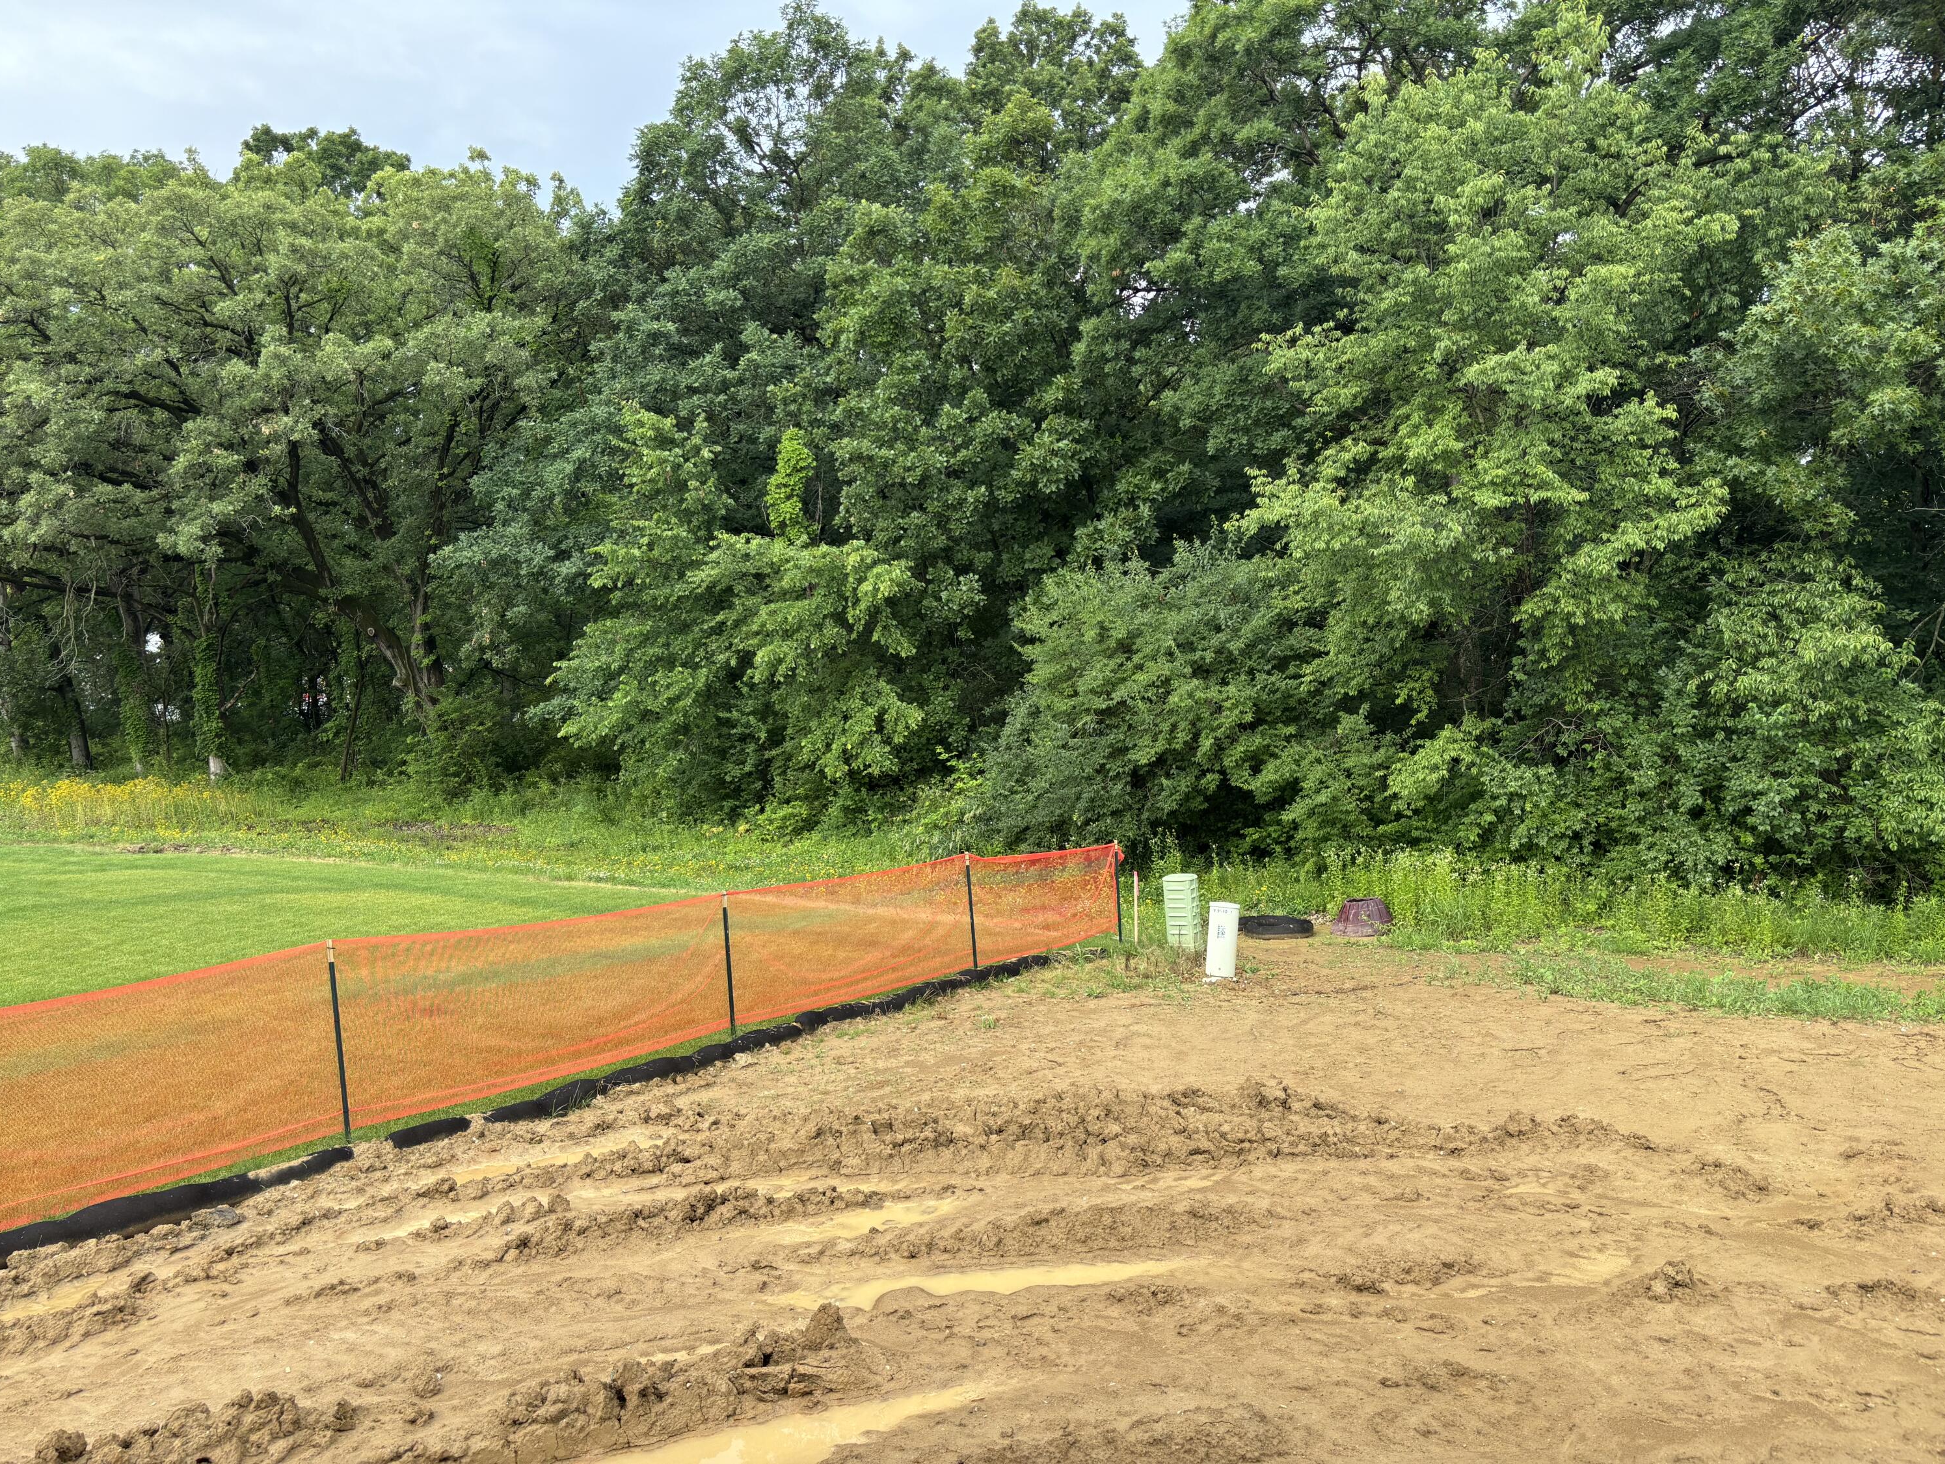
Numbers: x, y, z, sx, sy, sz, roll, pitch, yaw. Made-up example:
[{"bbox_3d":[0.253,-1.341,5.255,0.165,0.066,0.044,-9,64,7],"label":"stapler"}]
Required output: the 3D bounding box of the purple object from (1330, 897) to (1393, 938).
[{"bbox_3d":[5.289,2.497,19.900,0.860,0.440,0.860,-2,1,15],"label":"purple object"}]

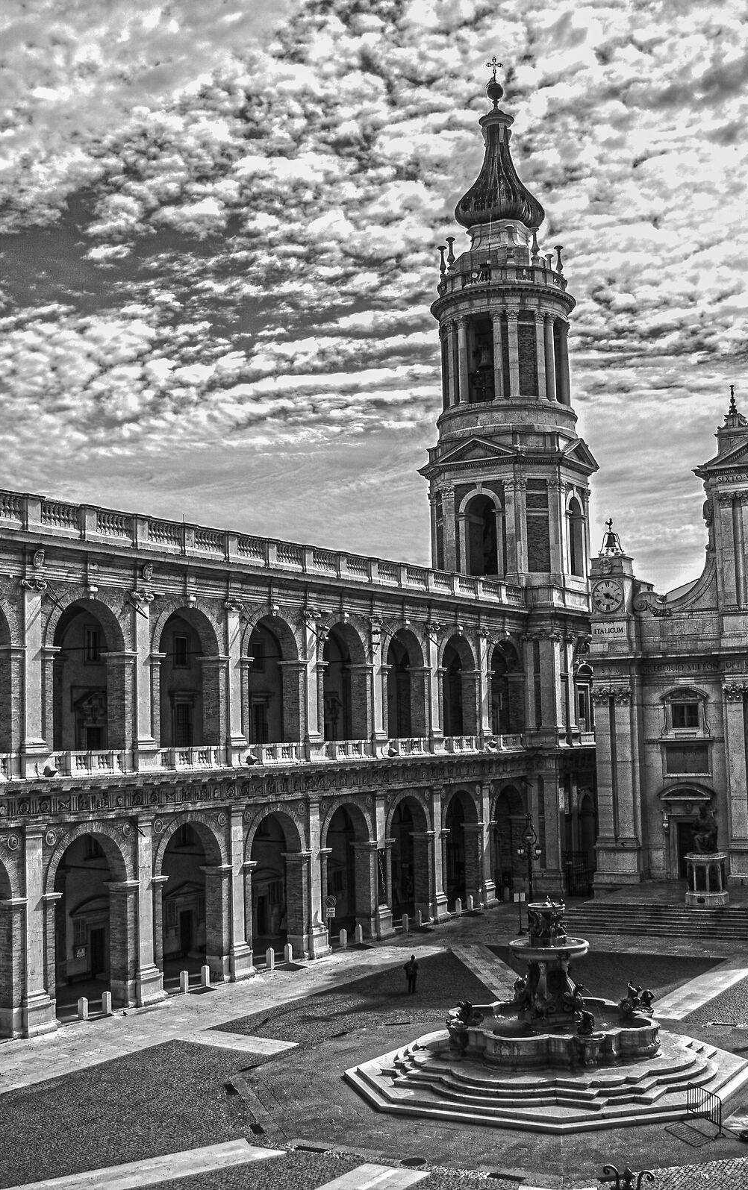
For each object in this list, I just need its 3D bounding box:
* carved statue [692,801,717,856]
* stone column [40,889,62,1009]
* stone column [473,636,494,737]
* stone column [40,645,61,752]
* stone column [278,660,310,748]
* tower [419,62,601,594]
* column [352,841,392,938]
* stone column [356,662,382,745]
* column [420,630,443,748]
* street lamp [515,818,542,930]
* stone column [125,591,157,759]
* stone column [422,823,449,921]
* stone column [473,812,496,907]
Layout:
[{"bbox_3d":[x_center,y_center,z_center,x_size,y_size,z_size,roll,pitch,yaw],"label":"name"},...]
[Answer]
[{"bbox_3d":[19.870,13.989,80.585,1.350,3.050,1.400,-5,-7,31],"label":"carved statue"},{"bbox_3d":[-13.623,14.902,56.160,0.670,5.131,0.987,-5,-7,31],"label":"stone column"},{"bbox_3d":[7.382,6.373,92.551,0.811,6.933,1.304,-5,-7,31],"label":"stone column"},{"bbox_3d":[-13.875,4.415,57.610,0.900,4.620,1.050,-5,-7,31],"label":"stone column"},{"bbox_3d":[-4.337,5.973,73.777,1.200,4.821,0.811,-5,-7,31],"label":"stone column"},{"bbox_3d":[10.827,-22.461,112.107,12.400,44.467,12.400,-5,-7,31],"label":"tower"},{"bbox_3d":[-0.116,16.705,76.348,1.250,5.138,1.900,-5,-7,30],"label":"column"},{"bbox_3d":[-0.332,6.385,79.534,1.000,4.650,1.100,-5,-7,31],"label":"stone column"},{"bbox_3d":[3.563,5.826,83.321,0.900,7.196,1.550,-5,-7,30],"label":"column"},{"bbox_3d":[9.122,16.411,78.119,1.600,6.800,0.650,-5,-7,31],"label":"street lamp"},{"bbox_3d":[-10.885,3.678,62.466,0.962,7.740,1.234,-5,-7,31],"label":"stone column"},{"bbox_3d":[3.901,17.742,85.419,1.112,6.092,1.551,-5,-7,31],"label":"stone column"},{"bbox_3d":[7.255,17.354,88.056,0.900,5.886,1.600,-5,-7,30],"label":"stone column"}]

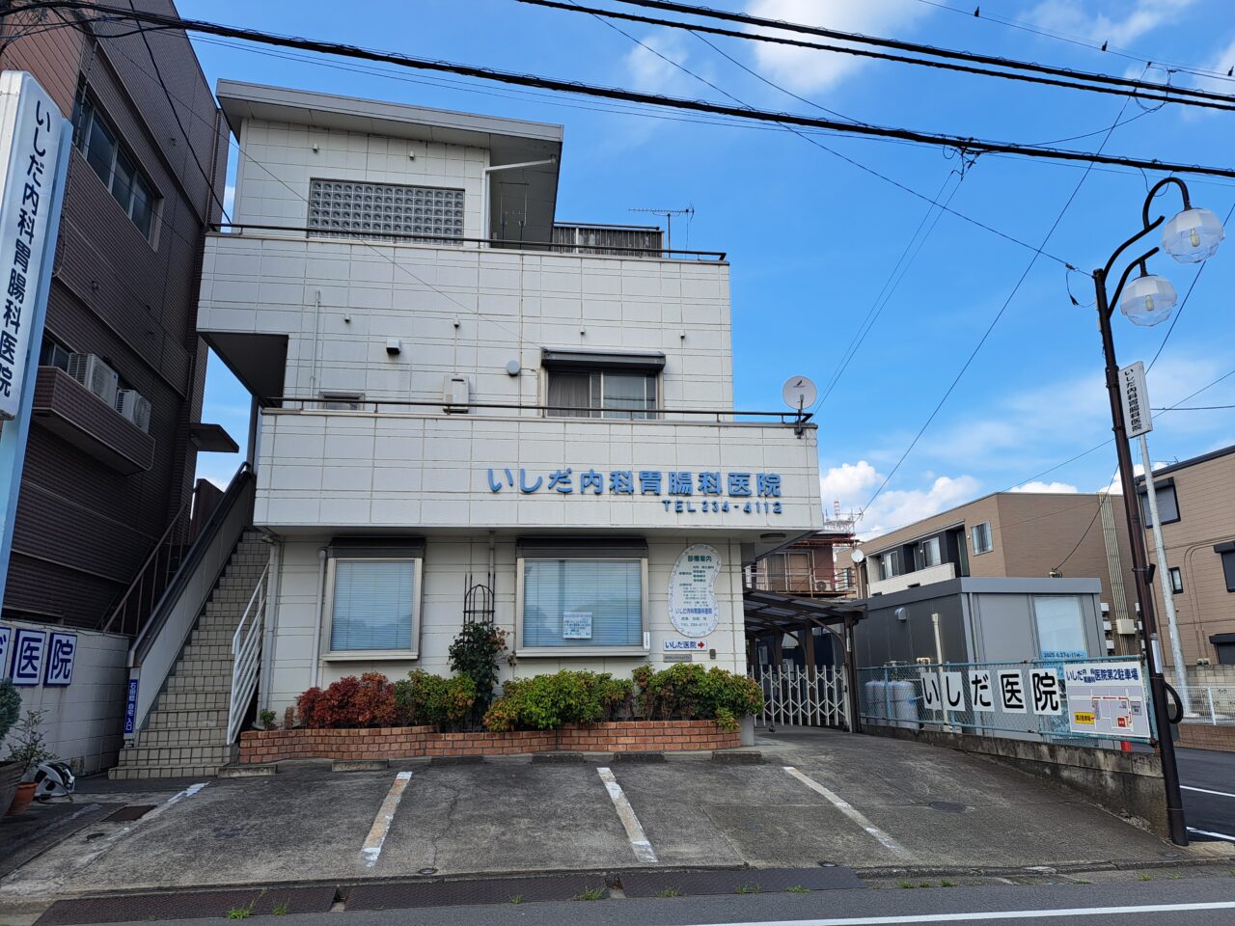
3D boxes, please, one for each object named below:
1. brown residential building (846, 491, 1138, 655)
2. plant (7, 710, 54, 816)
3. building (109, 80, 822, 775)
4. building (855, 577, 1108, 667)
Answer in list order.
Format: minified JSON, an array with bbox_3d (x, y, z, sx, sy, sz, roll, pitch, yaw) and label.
[{"bbox_3d":[14.817,5.996,34.545,6.700,6.650,14.300,1,-14,-9],"label":"brown residential building"},{"bbox_3d":[-5.496,2.798,8.039,0.410,0.940,0.410,1,-14,-9],"label":"plant"},{"bbox_3d":[-2.133,-0.174,15.382,8.550,9.750,9.100,1,-14,-9],"label":"building"},{"bbox_3d":[6.132,3.818,15.804,2.420,2.790,5.500,1,-14,-9],"label":"building"}]

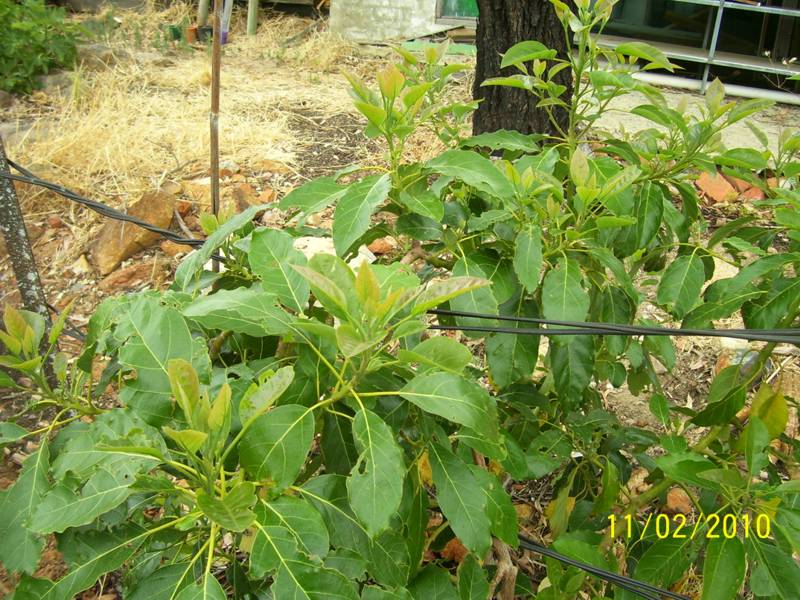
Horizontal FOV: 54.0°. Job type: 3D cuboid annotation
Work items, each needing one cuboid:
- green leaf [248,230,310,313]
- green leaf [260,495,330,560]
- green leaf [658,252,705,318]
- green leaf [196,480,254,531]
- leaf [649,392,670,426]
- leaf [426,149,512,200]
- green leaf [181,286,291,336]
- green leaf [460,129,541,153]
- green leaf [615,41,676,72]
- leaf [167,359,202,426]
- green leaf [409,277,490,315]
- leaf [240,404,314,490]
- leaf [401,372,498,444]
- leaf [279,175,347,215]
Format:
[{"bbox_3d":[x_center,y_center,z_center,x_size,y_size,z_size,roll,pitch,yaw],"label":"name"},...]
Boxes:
[{"bbox_3d":[-0.212,-0.052,1.380,0.095,0.030,0.201,-29,59,-12],"label":"green leaf"},{"bbox_3d":[-0.154,0.334,1.155,0.147,0.030,0.085,36,57,20],"label":"green leaf"},{"bbox_3d":[0.634,-0.033,1.775,0.095,0.161,0.030,17,-11,11],"label":"green leaf"},{"bbox_3d":[-0.212,0.253,0.960,0.062,0.020,0.074,-30,50,-32],"label":"green leaf"},{"bbox_3d":[0.548,0.229,1.660,0.042,0.069,0.012,-11,-17,7],"label":"leaf"},{"bbox_3d":[0.124,-0.221,1.410,0.176,0.035,0.075,21,35,20],"label":"leaf"},{"bbox_3d":[-0.236,0.020,1.135,0.165,0.035,0.075,7,38,10],"label":"green leaf"},{"bbox_3d":[0.212,-0.328,1.640,0.180,0.025,0.075,-7,31,-13],"label":"green leaf"},{"bbox_3d":[0.547,-0.542,1.750,0.143,0.035,0.060,22,32,8],"label":"green leaf"},{"bbox_3d":[-0.315,0.135,1.150,0.045,0.110,0.025,-9,11,-13],"label":"leaf"},{"bbox_3d":[0.065,-0.002,1.005,0.112,0.020,0.040,-22,36,16],"label":"green leaf"},{"bbox_3d":[-0.178,0.214,1.140,0.092,0.030,0.148,25,55,20],"label":"leaf"},{"bbox_3d":[0.077,0.168,1.225,0.156,0.040,0.090,21,50,11],"label":"leaf"},{"bbox_3d":[-0.190,-0.229,1.705,0.167,0.030,0.085,-25,43,-10],"label":"leaf"}]

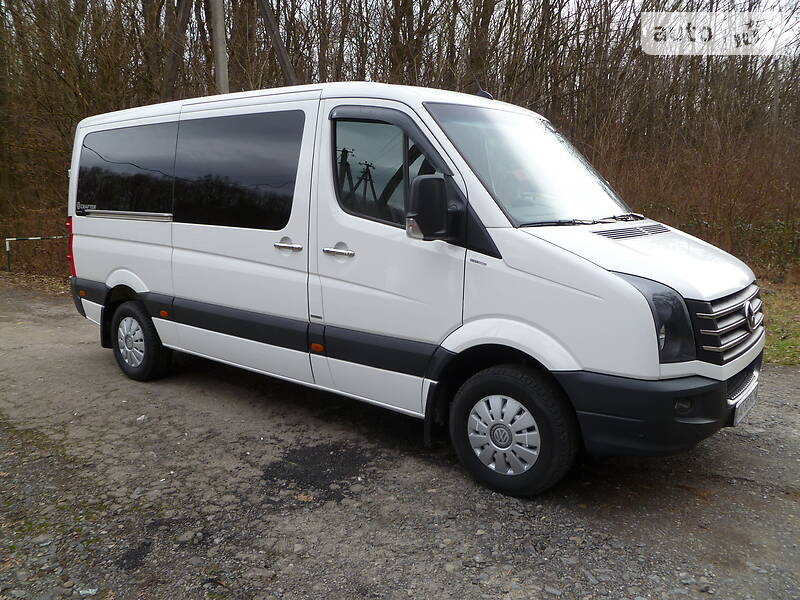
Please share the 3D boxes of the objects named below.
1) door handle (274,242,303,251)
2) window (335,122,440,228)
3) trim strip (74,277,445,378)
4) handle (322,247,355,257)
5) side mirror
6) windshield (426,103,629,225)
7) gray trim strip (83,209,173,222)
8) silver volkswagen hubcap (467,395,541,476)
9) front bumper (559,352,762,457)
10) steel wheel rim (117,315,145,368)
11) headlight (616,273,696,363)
[{"bbox_3d":[-0.720,-0.346,4.231,0.260,0.042,0.050,8,13,37],"label":"door handle"},{"bbox_3d":[-0.087,-0.727,3.783,0.780,0.660,0.070,8,3,37],"label":"window"},{"bbox_3d":[-1.406,0.138,4.853,4.150,0.230,0.060,8,13,37],"label":"trim strip"},{"bbox_3d":[-0.367,-0.291,3.966,0.260,0.042,0.050,8,13,37],"label":"handle"},{"bbox_3d":[0.155,-0.479,3.372,0.150,0.345,0.220,8,13,37],"label":"side mirror"},{"bbox_3d":[0.901,-0.908,4.127,1.760,0.200,1.000,-13,62,-51],"label":"windshield"},{"bbox_3d":[-2.309,-0.707,5.425,1.400,0.055,0.035,8,13,37],"label":"gray trim strip"},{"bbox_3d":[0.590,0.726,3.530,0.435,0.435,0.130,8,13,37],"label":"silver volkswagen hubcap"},{"bbox_3d":[1.655,0.443,3.790,0.720,0.450,1.940,8,13,37],"label":"front bumper"},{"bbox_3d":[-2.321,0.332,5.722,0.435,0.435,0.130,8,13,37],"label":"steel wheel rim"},{"bbox_3d":[1.231,0.089,3.113,0.380,0.420,0.310,8,13,37],"label":"headlight"}]

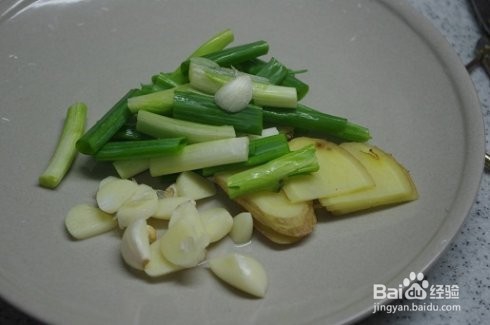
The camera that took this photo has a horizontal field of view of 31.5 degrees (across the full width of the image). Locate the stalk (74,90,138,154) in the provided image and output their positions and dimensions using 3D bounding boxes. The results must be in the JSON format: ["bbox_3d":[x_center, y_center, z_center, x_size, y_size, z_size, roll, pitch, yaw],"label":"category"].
[{"bbox_3d":[-0.068,-0.022,0.442,0.009,0.009,0.041,26,57,18],"label":"stalk"}]

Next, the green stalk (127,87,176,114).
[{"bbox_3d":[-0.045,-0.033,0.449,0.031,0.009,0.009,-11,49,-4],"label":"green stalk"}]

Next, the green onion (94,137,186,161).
[{"bbox_3d":[-0.050,-0.006,0.422,0.043,0.008,0.009,-4,49,-2],"label":"green onion"}]

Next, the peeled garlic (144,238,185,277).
[{"bbox_3d":[-0.032,0.039,0.358,0.018,0.006,0.013,-33,56,-25],"label":"peeled garlic"}]

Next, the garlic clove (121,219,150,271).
[{"bbox_3d":[-0.049,0.037,0.395,0.013,0.013,0.023,-7,53,-9],"label":"garlic clove"}]

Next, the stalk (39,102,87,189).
[{"bbox_3d":[-0.082,-0.009,0.401,0.011,0.009,0.048,6,49,6],"label":"stalk"}]

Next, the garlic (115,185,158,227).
[{"bbox_3d":[-0.050,0.021,0.409,0.020,0.012,0.015,-34,54,-11],"label":"garlic"}]

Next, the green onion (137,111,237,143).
[{"bbox_3d":[-0.026,-0.016,0.391,0.044,0.009,0.011,6,49,3],"label":"green onion"}]

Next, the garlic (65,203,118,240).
[{"bbox_3d":[-0.066,0.025,0.371,0.022,0.007,0.013,-17,51,-14],"label":"garlic"}]

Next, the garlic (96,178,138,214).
[{"bbox_3d":[-0.059,0.015,0.409,0.019,0.009,0.016,-27,56,-20],"label":"garlic"}]

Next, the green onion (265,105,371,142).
[{"bbox_3d":[0.034,-0.020,0.438,0.058,0.009,0.010,11,51,8],"label":"green onion"}]

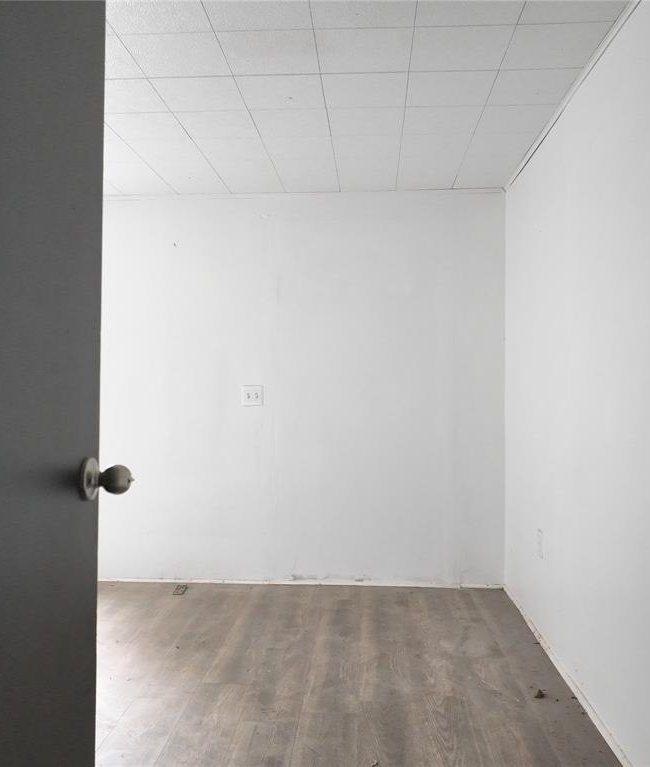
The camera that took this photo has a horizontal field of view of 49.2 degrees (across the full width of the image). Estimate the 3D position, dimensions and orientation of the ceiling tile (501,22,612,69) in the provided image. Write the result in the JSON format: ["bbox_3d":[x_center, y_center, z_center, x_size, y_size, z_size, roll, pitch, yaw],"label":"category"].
[{"bbox_3d":[0.726,-1.076,2.253,0.287,0.015,0.305,0,0,4],"label":"ceiling tile"}]

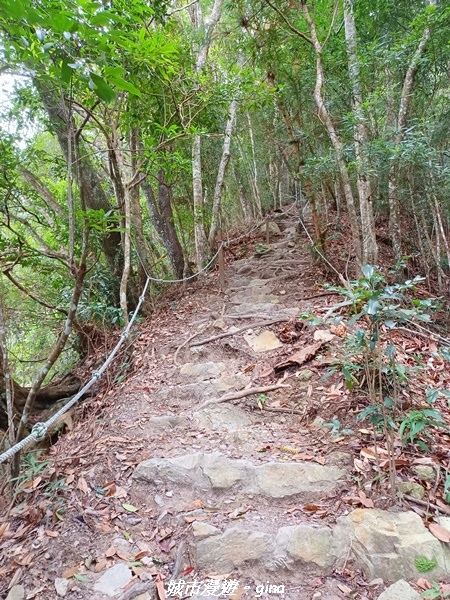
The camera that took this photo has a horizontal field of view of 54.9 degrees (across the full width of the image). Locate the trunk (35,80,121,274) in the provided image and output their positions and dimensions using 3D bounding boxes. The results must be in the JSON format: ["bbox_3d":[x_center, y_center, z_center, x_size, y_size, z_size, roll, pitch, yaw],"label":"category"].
[{"bbox_3d":[-1.995,-1.668,5.900,0.380,2.750,0.380,-23,0,0],"label":"trunk"}]

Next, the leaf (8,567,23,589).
[{"bbox_3d":[-0.769,1.021,1.591,0.030,0.012,0.080,2,18,6],"label":"leaf"}]

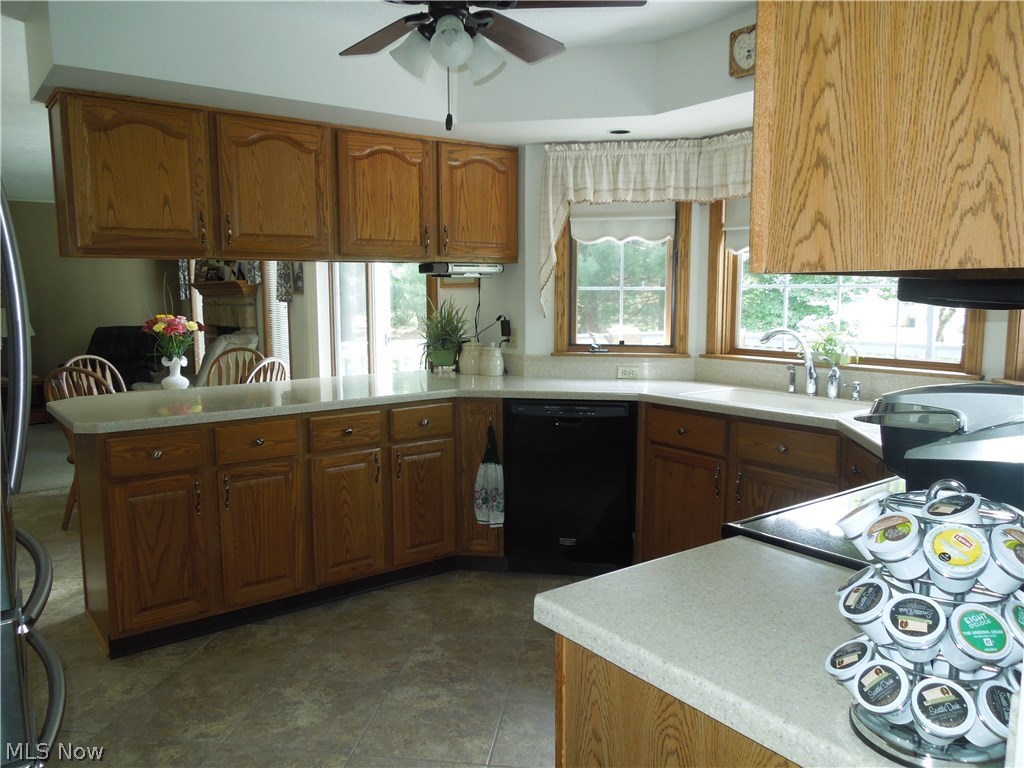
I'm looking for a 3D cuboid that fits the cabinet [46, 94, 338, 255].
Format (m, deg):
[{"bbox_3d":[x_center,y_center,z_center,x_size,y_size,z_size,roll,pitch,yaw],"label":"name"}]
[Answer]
[{"bbox_3d":[-1.345,-0.838,3.201,1.065,0.605,0.350,-5,8,-36],"label":"cabinet"}]

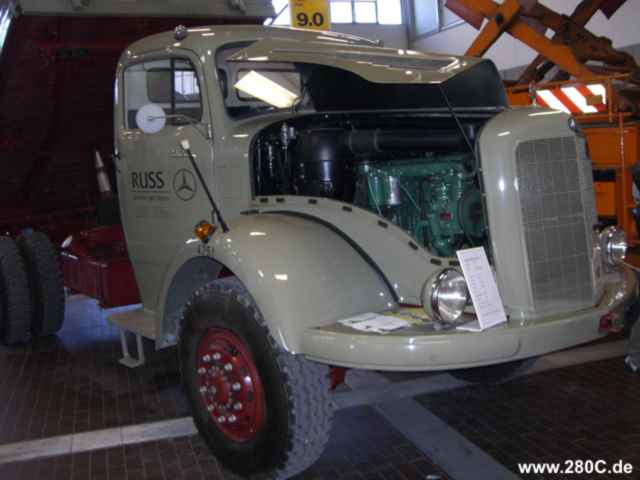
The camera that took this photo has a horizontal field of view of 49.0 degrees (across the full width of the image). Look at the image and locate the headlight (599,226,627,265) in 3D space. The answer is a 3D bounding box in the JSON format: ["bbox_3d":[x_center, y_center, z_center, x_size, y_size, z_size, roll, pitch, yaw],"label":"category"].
[{"bbox_3d":[1.621,0.033,3.900,0.230,0.235,0.170,-11,10,-40],"label":"headlight"}]

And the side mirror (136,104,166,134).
[{"bbox_3d":[-0.863,-0.617,3.600,0.155,0.155,0.040,-7,8,-17],"label":"side mirror"}]

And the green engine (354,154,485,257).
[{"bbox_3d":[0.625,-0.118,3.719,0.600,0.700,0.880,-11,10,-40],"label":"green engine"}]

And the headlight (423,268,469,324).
[{"bbox_3d":[0.530,0.240,2.980,0.235,0.240,0.170,-11,10,-40],"label":"headlight"}]

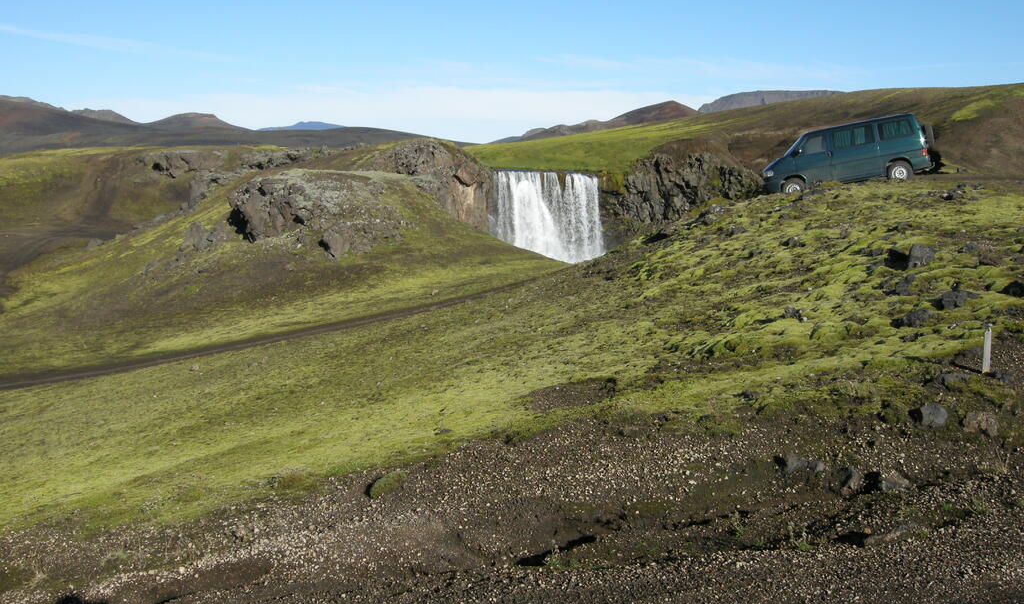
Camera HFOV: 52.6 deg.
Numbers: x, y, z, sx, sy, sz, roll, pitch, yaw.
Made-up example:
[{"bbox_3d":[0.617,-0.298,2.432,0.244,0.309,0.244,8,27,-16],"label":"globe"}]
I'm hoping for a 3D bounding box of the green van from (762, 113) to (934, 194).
[{"bbox_3d":[9.780,-4.170,30.250,4.880,1.940,1.860,-7,4,21],"label":"green van"}]

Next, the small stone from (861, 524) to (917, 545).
[{"bbox_3d":[1.606,0.988,4.400,0.210,0.070,0.120,-3,8,-22],"label":"small stone"}]

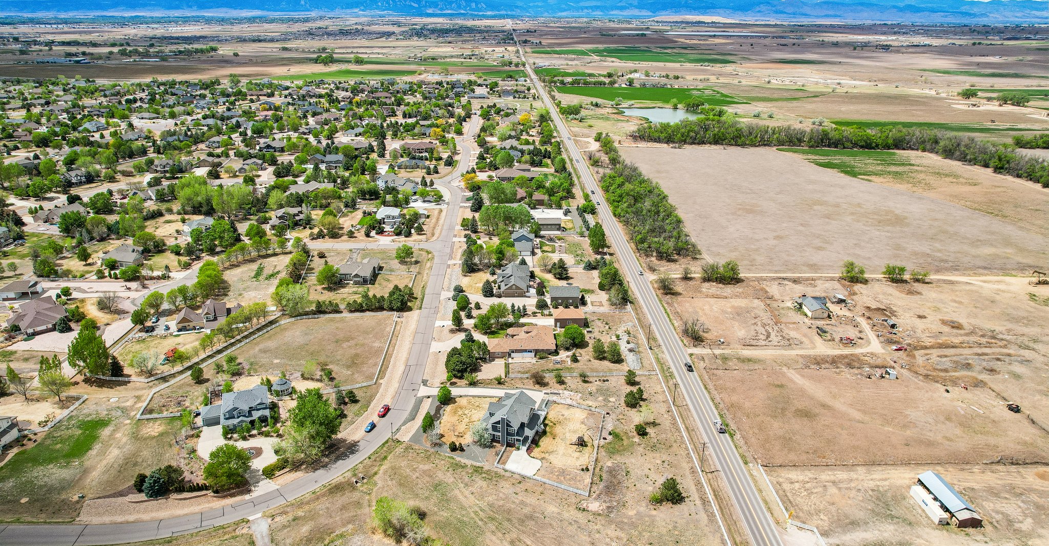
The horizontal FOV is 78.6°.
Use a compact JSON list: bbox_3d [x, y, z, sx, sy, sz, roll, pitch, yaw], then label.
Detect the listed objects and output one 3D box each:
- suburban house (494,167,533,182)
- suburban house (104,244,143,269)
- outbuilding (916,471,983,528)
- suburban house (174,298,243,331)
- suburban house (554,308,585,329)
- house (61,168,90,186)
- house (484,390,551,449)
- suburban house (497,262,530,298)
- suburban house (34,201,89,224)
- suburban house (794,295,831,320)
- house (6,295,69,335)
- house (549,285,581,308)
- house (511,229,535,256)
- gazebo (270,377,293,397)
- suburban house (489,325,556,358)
[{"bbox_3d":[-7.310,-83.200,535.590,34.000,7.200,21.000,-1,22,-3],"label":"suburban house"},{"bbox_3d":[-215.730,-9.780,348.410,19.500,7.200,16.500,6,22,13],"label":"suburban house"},{"bbox_3d":[117.780,62.860,178.290,6.500,4.300,18.200,-1,22,-3],"label":"outbuilding"},{"bbox_3d":[-133.780,17.340,272.790,24.800,8.500,17.000,-6,23,-15],"label":"suburban house"},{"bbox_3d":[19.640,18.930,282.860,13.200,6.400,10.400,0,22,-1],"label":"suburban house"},{"bbox_3d":[-351.840,-74.120,500.530,14.500,8.500,16.500,12,25,28],"label":"house"},{"bbox_3d":[-3.600,44.850,202.270,15.900,10.000,18.800,8,23,19],"label":"house"},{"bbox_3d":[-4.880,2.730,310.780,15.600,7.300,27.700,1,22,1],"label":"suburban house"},{"bbox_3d":[-299.680,-38.650,414.230,18.500,7.000,23.000,9,23,20],"label":"suburban house"},{"bbox_3d":[129.850,14.770,284.010,11.300,4.900,14.500,0,22,0],"label":"suburban house"},{"bbox_3d":[-213.060,17.890,280.090,21.000,6.800,31.500,-18,28,-38],"label":"house"},{"bbox_3d":[18.550,9.600,294.490,13.800,6.700,13.300,0,22,0],"label":"house"},{"bbox_3d":[-0.490,-17.130,357.960,13.200,9.000,20.000,0,22,1],"label":"house"},{"bbox_3d":[-86.640,40.260,228.740,6.500,5.500,6.500,-9,24,-22],"label":"gazebo"},{"bbox_3d":[-0.970,26.280,253.880,26.400,6.000,19.000,0,22,0],"label":"suburban house"}]

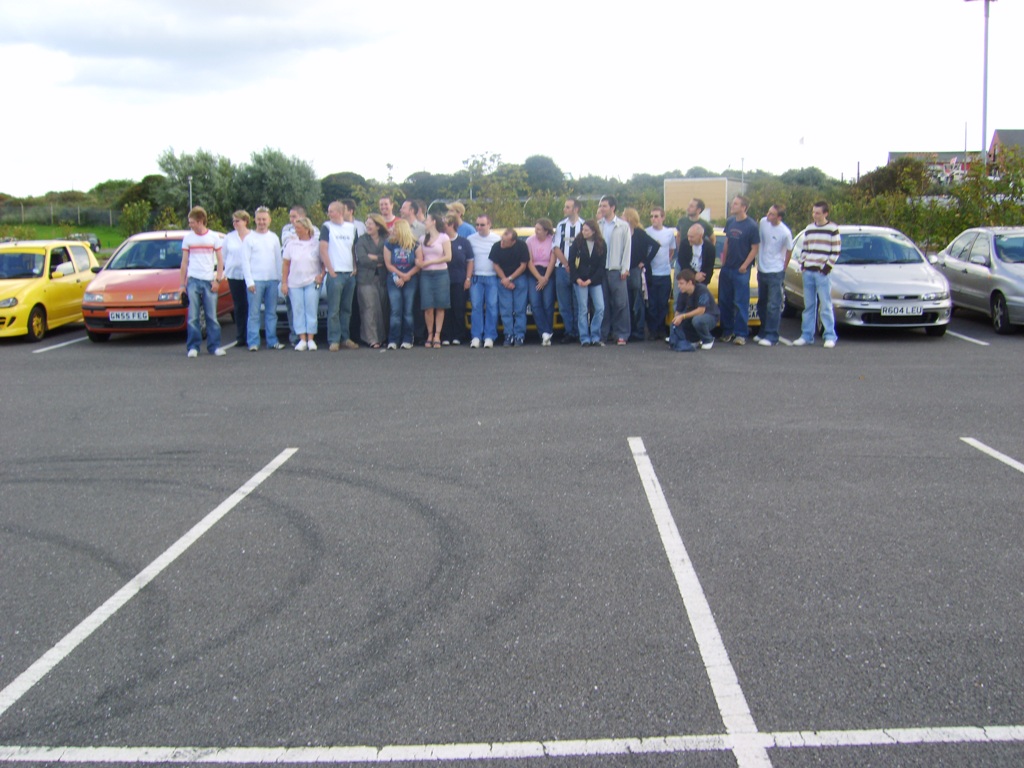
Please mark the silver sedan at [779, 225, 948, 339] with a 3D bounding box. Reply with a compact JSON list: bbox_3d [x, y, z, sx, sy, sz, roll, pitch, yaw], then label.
[{"bbox_3d":[4.968,-1.539,16.213,1.740,1.420,4.380,0,8,2],"label":"silver sedan"}]

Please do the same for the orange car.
[{"bbox_3d":[-5.074,-1.518,16.696,1.670,1.480,3.820,-1,8,0],"label":"orange car"}]

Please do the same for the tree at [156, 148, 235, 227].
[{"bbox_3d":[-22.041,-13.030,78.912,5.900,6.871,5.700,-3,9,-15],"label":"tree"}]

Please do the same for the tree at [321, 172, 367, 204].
[{"bbox_3d":[-13.884,-14.803,93.825,4.700,5.935,4.700,-2,8,-8],"label":"tree"}]

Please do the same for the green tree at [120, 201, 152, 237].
[{"bbox_3d":[-11.851,-4.630,35.685,1.100,2.360,1.100,-3,9,-18],"label":"green tree"}]

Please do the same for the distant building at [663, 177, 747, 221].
[{"bbox_3d":[13.750,-12.146,79.007,4.513,4.281,6.500,3,9,26],"label":"distant building"}]

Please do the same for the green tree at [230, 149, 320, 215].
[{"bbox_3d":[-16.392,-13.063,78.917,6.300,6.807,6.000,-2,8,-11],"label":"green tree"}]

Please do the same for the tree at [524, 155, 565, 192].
[{"bbox_3d":[2.880,-16.405,98.673,4.200,7.342,4.200,0,8,2],"label":"tree"}]

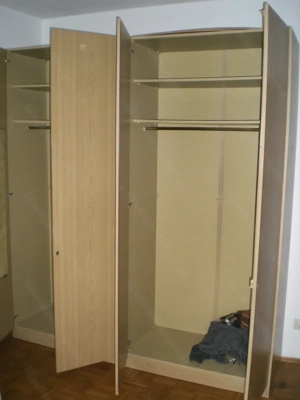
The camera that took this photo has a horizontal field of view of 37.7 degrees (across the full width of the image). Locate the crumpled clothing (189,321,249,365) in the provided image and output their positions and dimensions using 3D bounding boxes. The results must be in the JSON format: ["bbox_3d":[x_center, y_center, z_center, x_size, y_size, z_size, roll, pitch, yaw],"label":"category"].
[{"bbox_3d":[0.546,1.056,3.258,0.436,0.196,0.329,4,9,22],"label":"crumpled clothing"}]

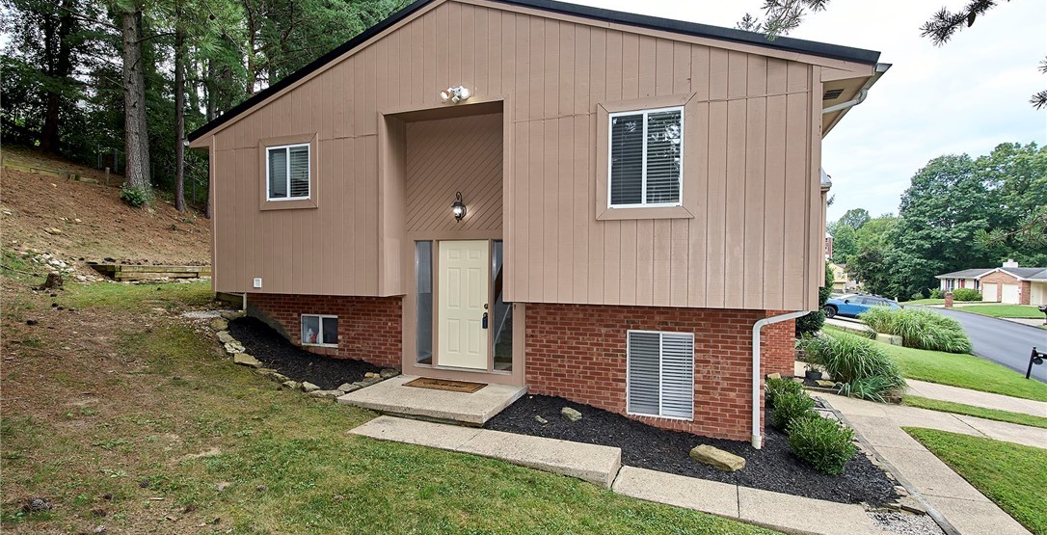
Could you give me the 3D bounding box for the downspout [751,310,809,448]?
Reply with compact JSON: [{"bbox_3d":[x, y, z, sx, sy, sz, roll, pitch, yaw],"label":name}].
[{"bbox_3d":[3.120,1.363,6.021,0.590,1.700,0.200,1,1,20],"label":"downspout"}]

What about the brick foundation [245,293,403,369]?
[{"bbox_3d":[-3.443,1.013,8.623,3.326,1.143,0.350,1,1,20],"label":"brick foundation"}]

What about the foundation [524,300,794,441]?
[{"bbox_3d":[1.602,1.308,6.766,3.215,1.637,0.350,1,1,20],"label":"foundation"}]

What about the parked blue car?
[{"bbox_3d":[19.298,2.283,28.839,4.520,1.630,1.830,8,4,20],"label":"parked blue car"}]

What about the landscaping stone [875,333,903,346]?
[{"bbox_3d":[17.940,3.555,24.200,1.100,0.440,0.450,1,1,20],"label":"landscaping stone"}]

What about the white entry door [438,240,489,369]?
[{"bbox_3d":[-0.941,0.577,7.765,0.850,1.997,0.050,1,1,20],"label":"white entry door"}]

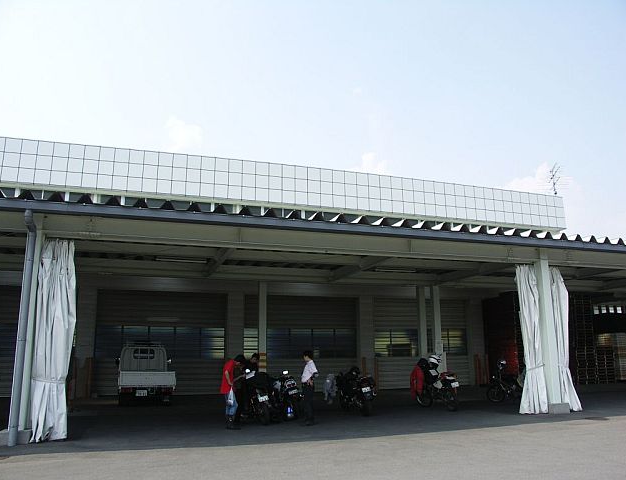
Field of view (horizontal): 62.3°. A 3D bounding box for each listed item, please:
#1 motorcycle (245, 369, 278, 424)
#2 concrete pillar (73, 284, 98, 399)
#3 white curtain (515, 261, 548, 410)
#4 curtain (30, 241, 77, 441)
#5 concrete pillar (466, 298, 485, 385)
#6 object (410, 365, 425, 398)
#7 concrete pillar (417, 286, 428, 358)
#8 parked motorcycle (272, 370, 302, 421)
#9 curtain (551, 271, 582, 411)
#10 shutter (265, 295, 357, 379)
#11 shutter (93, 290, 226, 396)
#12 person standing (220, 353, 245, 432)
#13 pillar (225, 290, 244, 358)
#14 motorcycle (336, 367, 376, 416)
[{"bbox_3d":[-1.245,3.719,12.449,0.760,1.240,2.100,2,-12,-13],"label":"motorcycle"},{"bbox_3d":[-8.638,3.756,19.778,0.720,4.350,0.500,4,-12,-18],"label":"concrete pillar"},{"bbox_3d":[5.559,2.524,13.360,0.750,3.820,0.330,4,-12,-18],"label":"white curtain"},{"bbox_3d":[-4.907,1.854,9.849,0.650,3.800,0.360,4,-12,-18],"label":"curtain"},{"bbox_3d":[7.454,4.643,23.796,0.700,4.100,0.500,4,-12,-18],"label":"concrete pillar"},{"bbox_3d":[3.068,4.129,15.209,0.500,0.950,0.350,4,-12,-18],"label":"object"},{"bbox_3d":[4.022,3.700,18.993,0.280,4.030,0.280,4,-12,-18],"label":"concrete pillar"},{"bbox_3d":[-0.715,3.980,13.341,0.750,1.150,2.030,2,-12,-12],"label":"parked motorcycle"},{"bbox_3d":[6.639,2.582,13.731,0.650,3.800,0.330,4,-12,-18],"label":"curtain"},{"bbox_3d":[-0.271,4.260,21.319,4.750,4.000,0.150,4,-12,-18],"label":"shutter"},{"bbox_3d":[-6.010,4.096,20.786,5.100,4.150,0.120,4,-12,-18],"label":"shutter"},{"bbox_3d":[-1.747,3.320,11.347,0.520,1.580,0.460,7,-14,-33],"label":"person standing"},{"bbox_3d":[-3.064,3.995,20.251,0.700,4.100,0.500,4,-12,-18],"label":"pillar"},{"bbox_3d":[1.199,4.163,14.177,0.750,1.120,2.030,3,-12,-13],"label":"motorcycle"}]

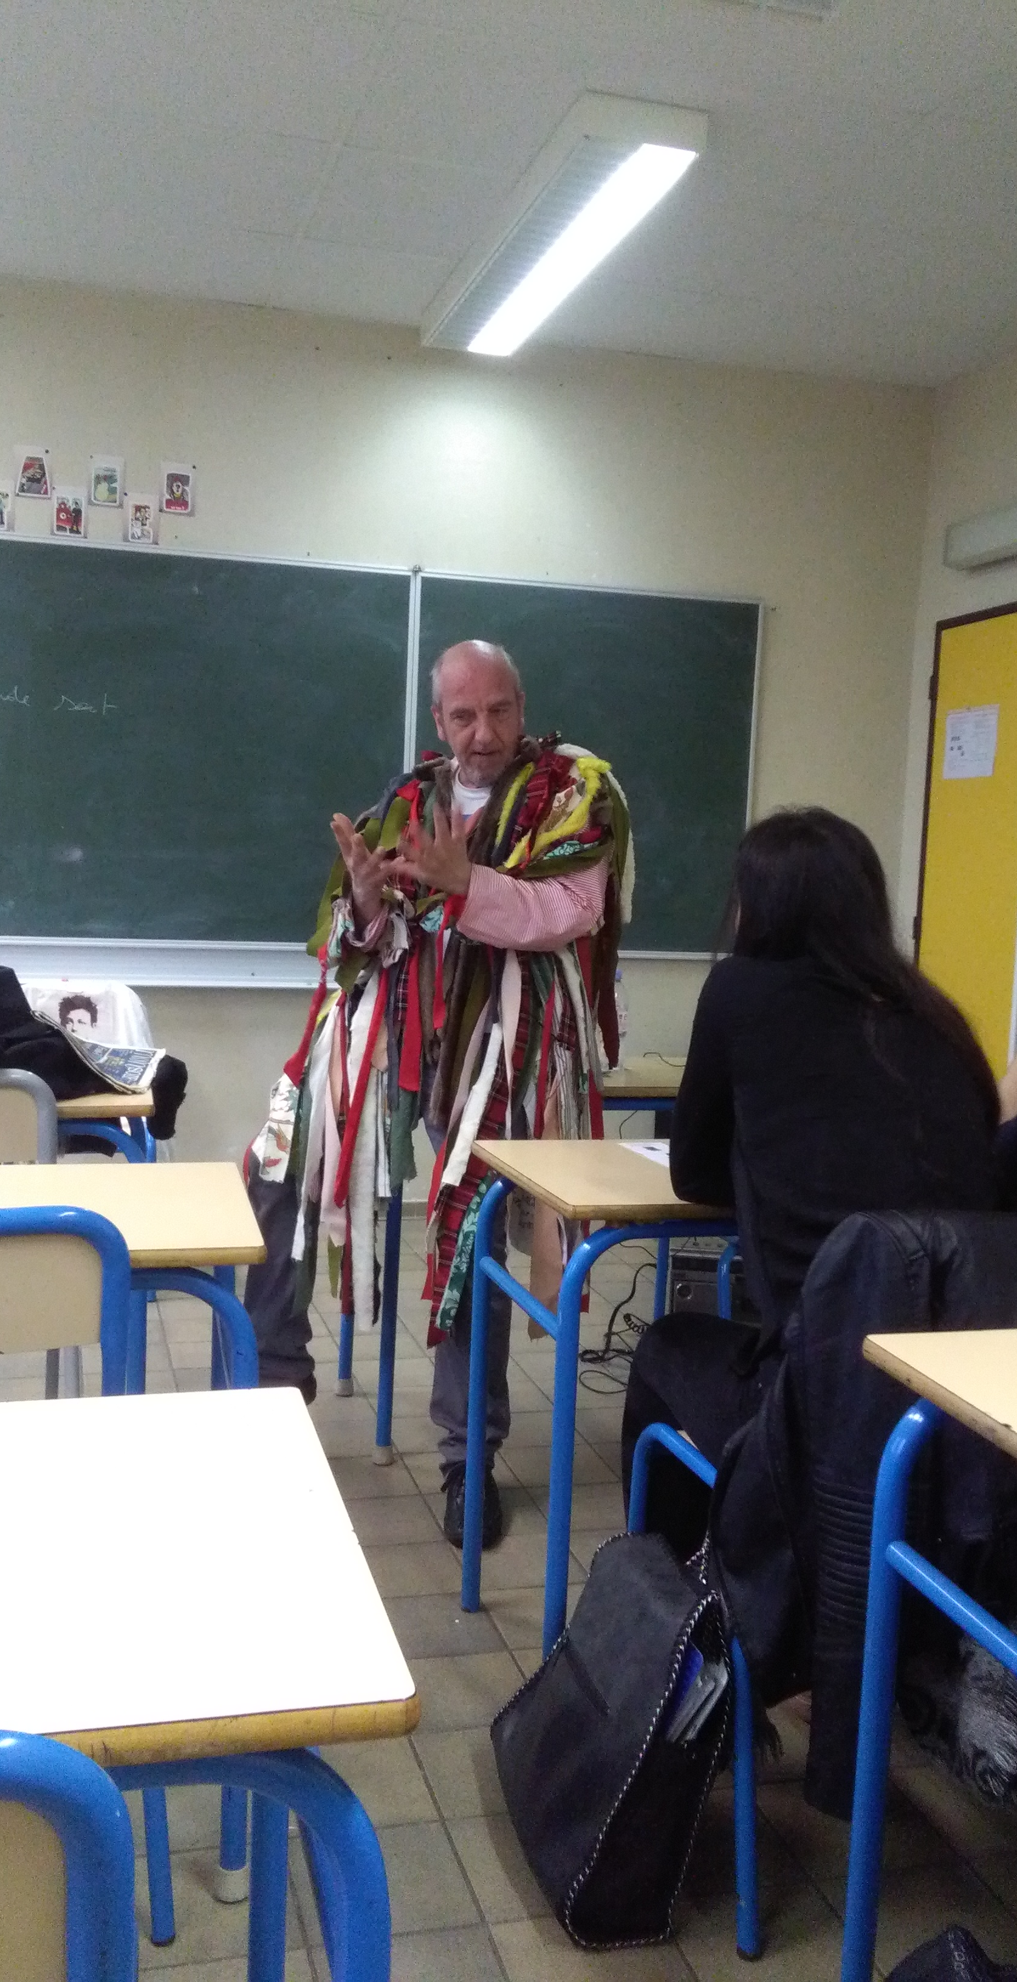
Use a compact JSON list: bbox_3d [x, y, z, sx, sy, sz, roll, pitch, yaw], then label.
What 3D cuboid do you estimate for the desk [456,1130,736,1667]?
[{"bbox_3d":[0.624,0.652,2.561,1.316,0.754,0.506,1,5,-16],"label":"desk"}]

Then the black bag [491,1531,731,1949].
[{"bbox_3d":[0.134,0.887,2.004,0.152,0.354,0.405,19,0,-17],"label":"black bag"}]

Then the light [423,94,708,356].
[{"bbox_3d":[0.088,-1.953,4.217,0.283,0.091,1.548,1,5,-16],"label":"light"}]

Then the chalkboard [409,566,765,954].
[{"bbox_3d":[0.269,-0.720,5.295,1.194,1.194,0.040,1,5,-16],"label":"chalkboard"}]

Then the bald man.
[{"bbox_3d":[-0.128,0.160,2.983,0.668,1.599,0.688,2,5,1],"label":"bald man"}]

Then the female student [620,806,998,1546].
[{"bbox_3d":[0.405,0.406,2.167,0.486,1.295,0.688,1,5,-16],"label":"female student"}]

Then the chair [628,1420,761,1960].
[{"bbox_3d":[0.413,0.649,2.035,0.415,0.835,0.506,1,5,-16],"label":"chair"}]

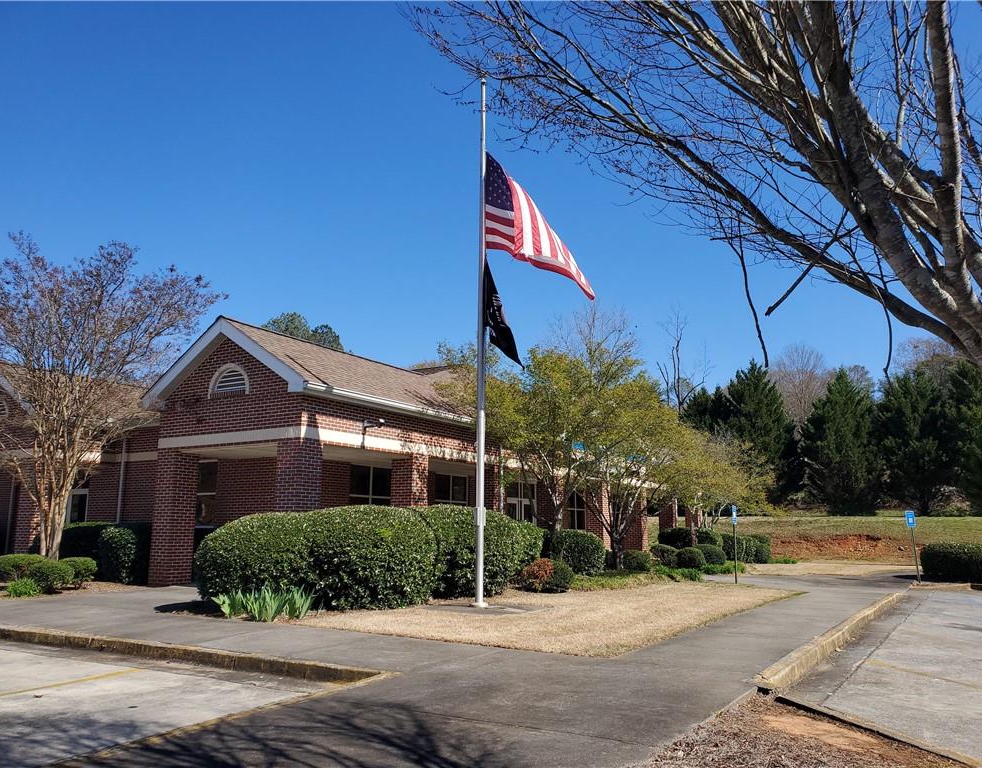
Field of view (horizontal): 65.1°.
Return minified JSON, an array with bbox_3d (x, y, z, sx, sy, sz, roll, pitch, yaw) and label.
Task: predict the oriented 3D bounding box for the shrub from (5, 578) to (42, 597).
[{"bbox_3d":[-8.393,3.658,13.813,0.581,0.331,0.551,6,-12,-30],"label":"shrub"}]

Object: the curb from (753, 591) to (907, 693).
[{"bbox_3d":[5.497,3.535,11.384,0.200,0.160,11.439,-7,-13,32],"label":"curb"}]

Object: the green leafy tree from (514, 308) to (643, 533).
[{"bbox_3d":[2.447,1.460,21.508,3.700,7.380,3.700,-1,-11,6],"label":"green leafy tree"}]

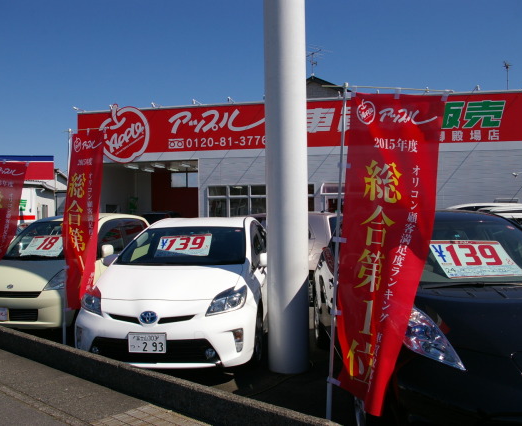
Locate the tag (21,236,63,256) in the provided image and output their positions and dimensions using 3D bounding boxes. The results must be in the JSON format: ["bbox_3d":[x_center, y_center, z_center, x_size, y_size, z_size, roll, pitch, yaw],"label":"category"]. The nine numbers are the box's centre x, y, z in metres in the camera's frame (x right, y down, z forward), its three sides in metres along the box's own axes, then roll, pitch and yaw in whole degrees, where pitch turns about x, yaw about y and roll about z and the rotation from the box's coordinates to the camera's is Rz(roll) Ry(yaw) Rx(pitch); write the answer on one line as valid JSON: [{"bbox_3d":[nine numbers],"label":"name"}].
[{"bbox_3d":[-3.070,0.474,7.600,0.594,0.020,0.420,-3,39,13],"label":"tag"}]

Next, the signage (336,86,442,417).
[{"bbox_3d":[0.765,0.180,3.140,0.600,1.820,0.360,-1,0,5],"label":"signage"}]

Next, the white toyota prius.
[{"bbox_3d":[-0.790,0.805,6.700,1.760,1.490,4.470,-1,0,4],"label":"white toyota prius"}]

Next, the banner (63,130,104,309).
[{"bbox_3d":[-1.760,0.080,5.350,0.500,1.780,0.200,-1,0,30],"label":"banner"}]

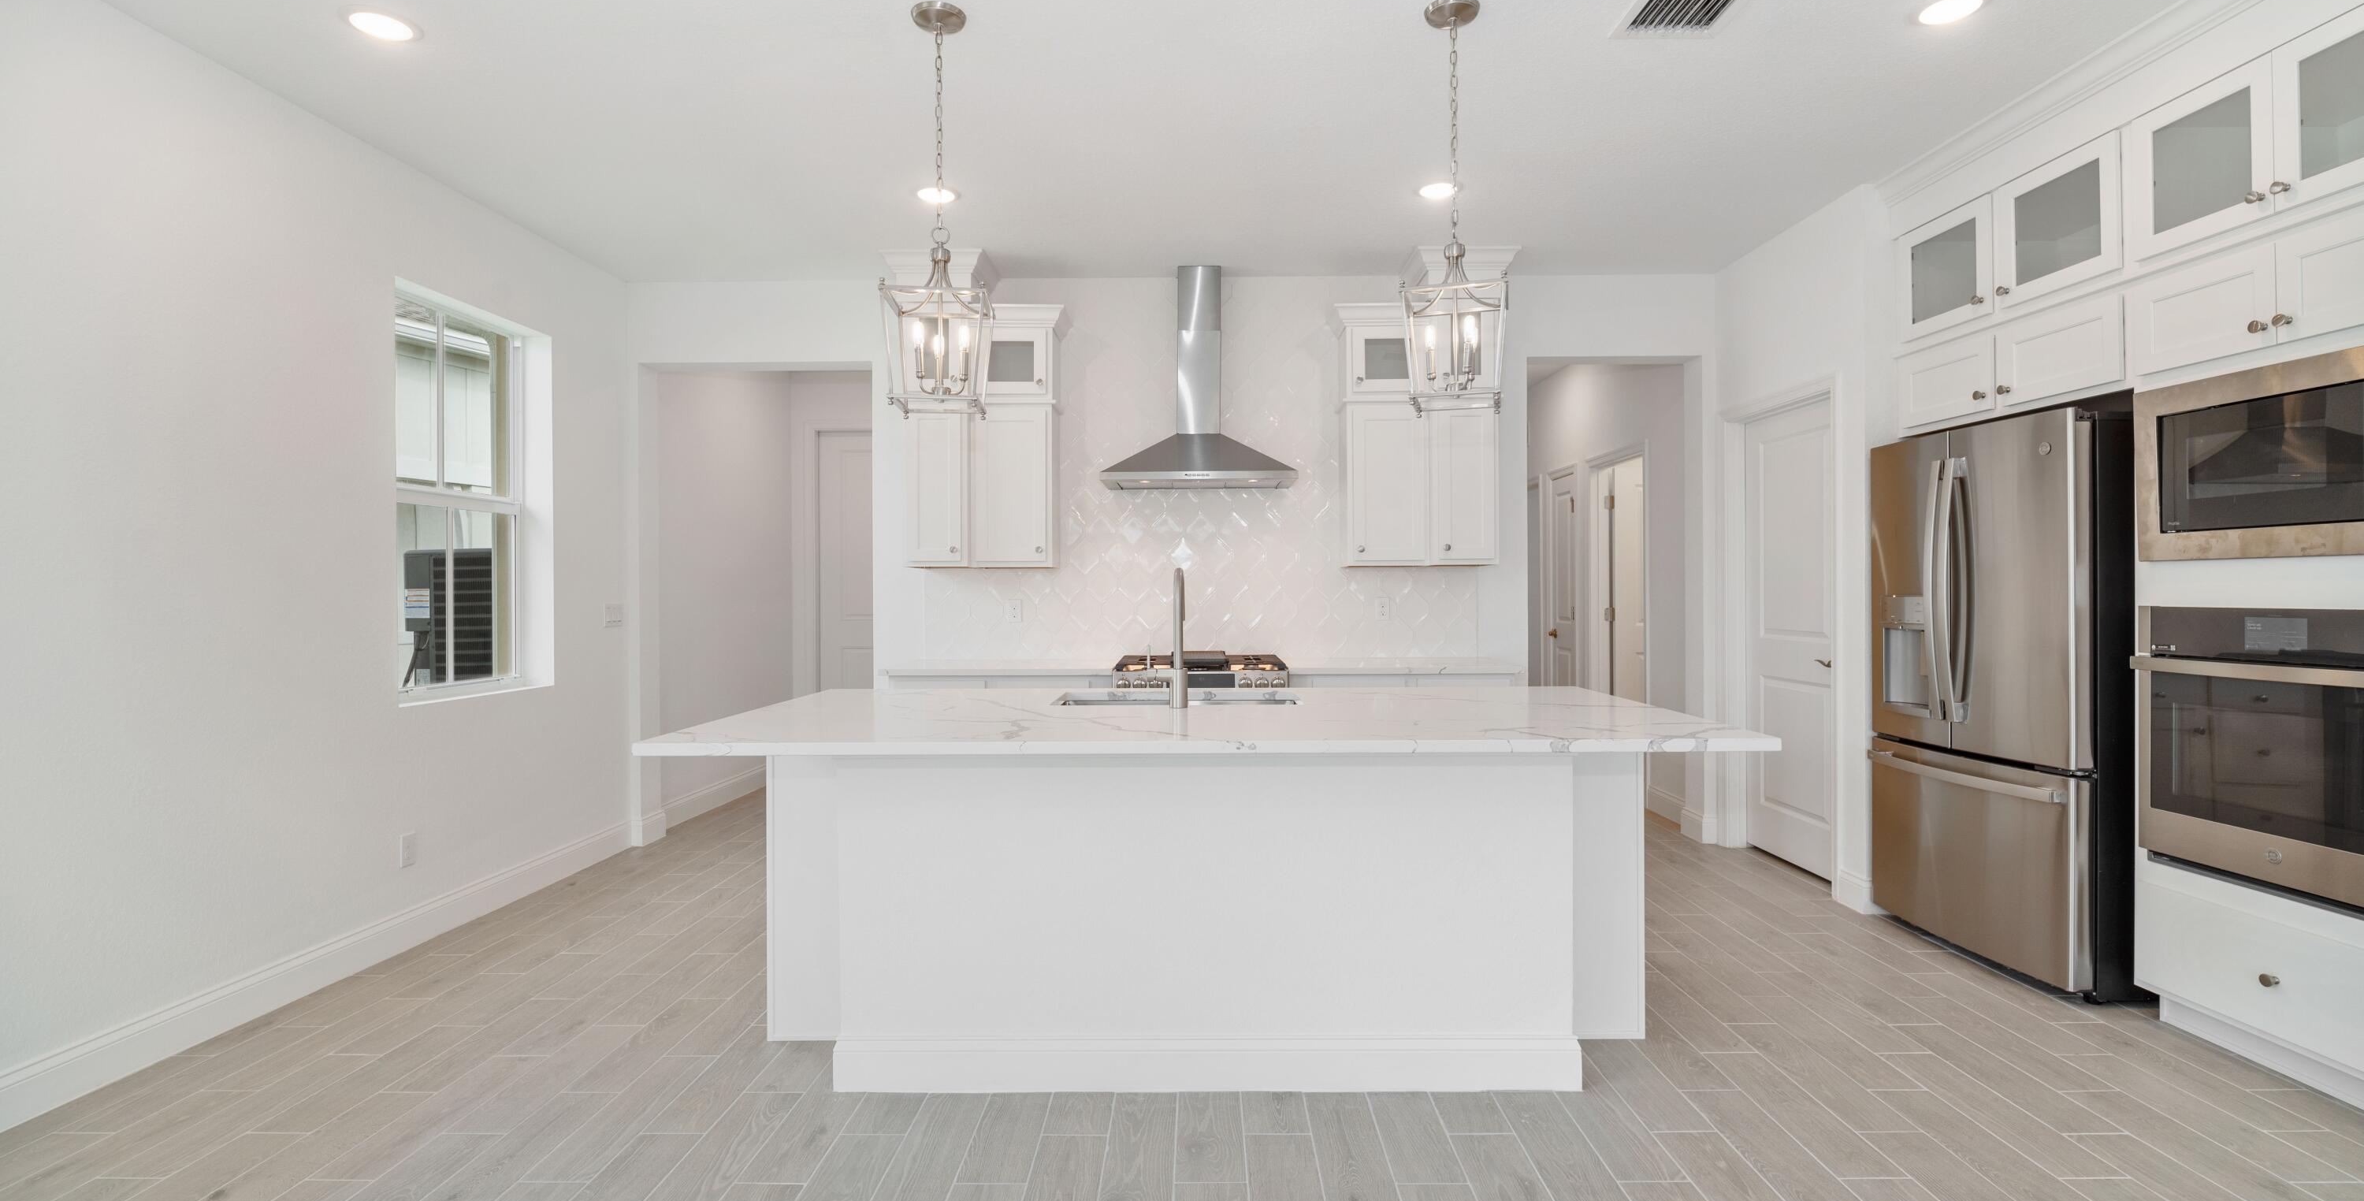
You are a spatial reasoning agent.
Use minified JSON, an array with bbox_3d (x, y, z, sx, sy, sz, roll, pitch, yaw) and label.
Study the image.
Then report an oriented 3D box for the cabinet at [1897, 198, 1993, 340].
[{"bbox_3d":[2.878,-1.155,3.467,0.410,0.415,0.450,0,0,1],"label":"cabinet"}]

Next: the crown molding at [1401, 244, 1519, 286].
[{"bbox_3d":[1.301,-1.544,4.622,0.460,0.105,0.440,0,0,1],"label":"crown molding"}]

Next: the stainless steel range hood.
[{"bbox_3d":[0.081,-1.060,4.650,0.879,1.012,0.500,0,1,1],"label":"stainless steel range hood"}]

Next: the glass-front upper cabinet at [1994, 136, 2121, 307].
[{"bbox_3d":[3.093,-1.219,3.203,0.520,0.418,0.475,0,1,1],"label":"glass-front upper cabinet"}]

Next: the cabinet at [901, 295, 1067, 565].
[{"bbox_3d":[-0.921,-0.765,4.740,0.700,1.222,0.355,0,1,1],"label":"cabinet"}]

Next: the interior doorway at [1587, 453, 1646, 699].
[{"bbox_3d":[2.666,0.154,5.925,0.130,2.050,0.820,0,0,1],"label":"interior doorway"}]

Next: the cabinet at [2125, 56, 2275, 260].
[{"bbox_3d":[3.086,-1.216,2.747,0.520,0.416,0.408,0,1,1],"label":"cabinet"}]

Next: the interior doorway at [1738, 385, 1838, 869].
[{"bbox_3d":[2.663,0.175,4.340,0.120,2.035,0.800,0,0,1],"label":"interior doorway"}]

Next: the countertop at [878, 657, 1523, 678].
[{"bbox_3d":[0.085,0.310,4.537,2.740,0.033,0.670,0,0,1],"label":"countertop"}]

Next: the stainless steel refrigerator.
[{"bbox_3d":[2.885,0.313,3.282,0.790,1.770,0.910,0,0,1],"label":"stainless steel refrigerator"}]

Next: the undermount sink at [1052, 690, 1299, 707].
[{"bbox_3d":[-0.013,0.434,3.155,0.735,0.240,0.440,0,1,1],"label":"undermount sink"}]

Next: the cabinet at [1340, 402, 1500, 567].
[{"bbox_3d":[1.105,-0.539,4.719,0.708,0.763,0.340,0,1,1],"label":"cabinet"}]

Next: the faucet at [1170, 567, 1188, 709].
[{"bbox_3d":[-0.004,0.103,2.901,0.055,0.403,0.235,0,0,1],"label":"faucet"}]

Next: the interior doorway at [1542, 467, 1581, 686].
[{"bbox_3d":[2.716,0.144,6.967,0.120,2.105,0.688,0,1,1],"label":"interior doorway"}]

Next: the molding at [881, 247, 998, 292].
[{"bbox_3d":[-1.116,-1.527,4.649,0.455,0.105,0.450,0,0,1],"label":"molding"}]

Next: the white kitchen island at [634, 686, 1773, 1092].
[{"bbox_3d":[0.069,0.780,2.874,2.635,0.929,1.215,0,1,1],"label":"white kitchen island"}]

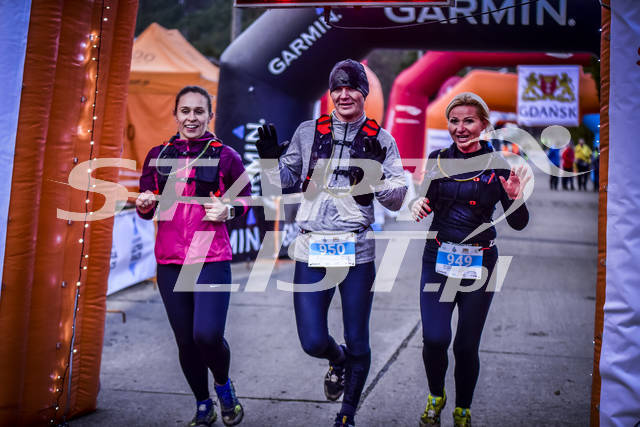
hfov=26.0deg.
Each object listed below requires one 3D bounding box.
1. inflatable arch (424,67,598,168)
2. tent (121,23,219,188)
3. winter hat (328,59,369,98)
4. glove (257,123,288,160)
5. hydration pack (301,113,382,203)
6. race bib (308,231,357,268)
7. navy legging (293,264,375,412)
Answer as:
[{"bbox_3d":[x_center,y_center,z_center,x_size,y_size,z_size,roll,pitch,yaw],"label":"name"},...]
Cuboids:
[{"bbox_3d":[6.600,-2.700,45.000,6.800,3.950,1.300,0,3,5],"label":"inflatable arch"},{"bbox_3d":[-2.750,-1.310,21.500,2.800,3.300,3.100,0,3,8],"label":"tent"},{"bbox_3d":[0.135,-0.620,6.400,0.178,0.185,0.220,1,2,17],"label":"winter hat"},{"bbox_3d":[-0.216,-0.333,6.360,0.145,0.175,0.070,0,3,-3],"label":"glove"},{"bbox_3d":[0.100,-0.253,6.500,0.360,0.430,0.270,0,3,3],"label":"hydration pack"},{"bbox_3d":[0.058,0.168,6.400,0.218,0.158,0.015,0,1,3],"label":"race bib"},{"bbox_3d":[0.062,0.530,6.560,0.380,0.820,0.480,0,3,3],"label":"navy legging"}]

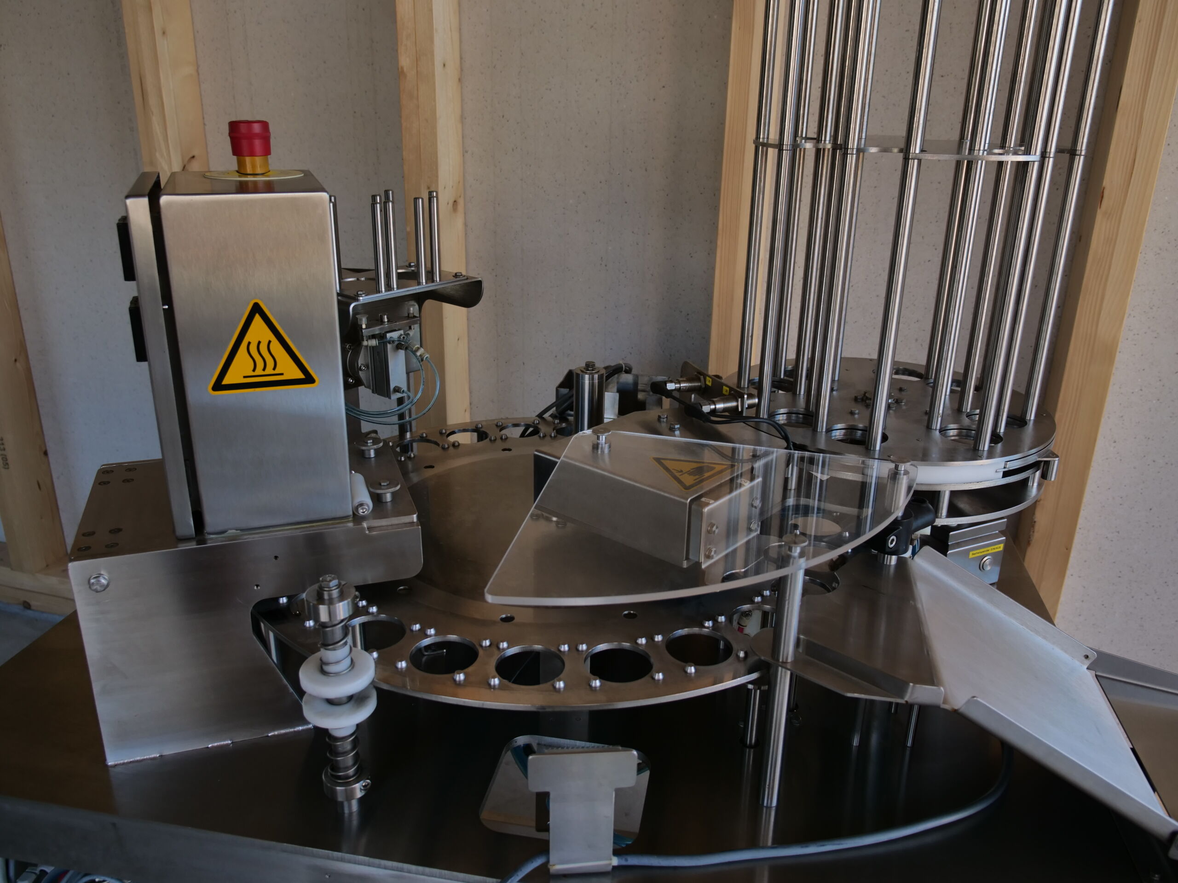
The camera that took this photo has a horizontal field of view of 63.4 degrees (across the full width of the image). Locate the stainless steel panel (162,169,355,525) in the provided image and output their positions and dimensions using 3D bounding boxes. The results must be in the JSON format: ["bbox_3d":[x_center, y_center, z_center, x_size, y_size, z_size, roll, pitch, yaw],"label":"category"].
[{"bbox_3d":[-0.313,-0.095,0.909,0.129,0.297,0.195,-6,22,-19],"label":"stainless steel panel"}]

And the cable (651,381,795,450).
[{"bbox_3d":[0.149,-0.032,1.082,0.211,0.032,0.048,16,25,34],"label":"cable"}]

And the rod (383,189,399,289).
[{"bbox_3d":[-0.221,-0.225,1.070,0.010,0.111,0.010,-6,22,-19],"label":"rod"}]

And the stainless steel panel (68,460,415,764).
[{"bbox_3d":[-0.339,0.146,0.988,0.298,0.212,0.226,-6,22,-19],"label":"stainless steel panel"}]

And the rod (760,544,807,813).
[{"bbox_3d":[0.162,0.200,0.803,0.020,0.265,0.020,-6,22,-19],"label":"rod"}]

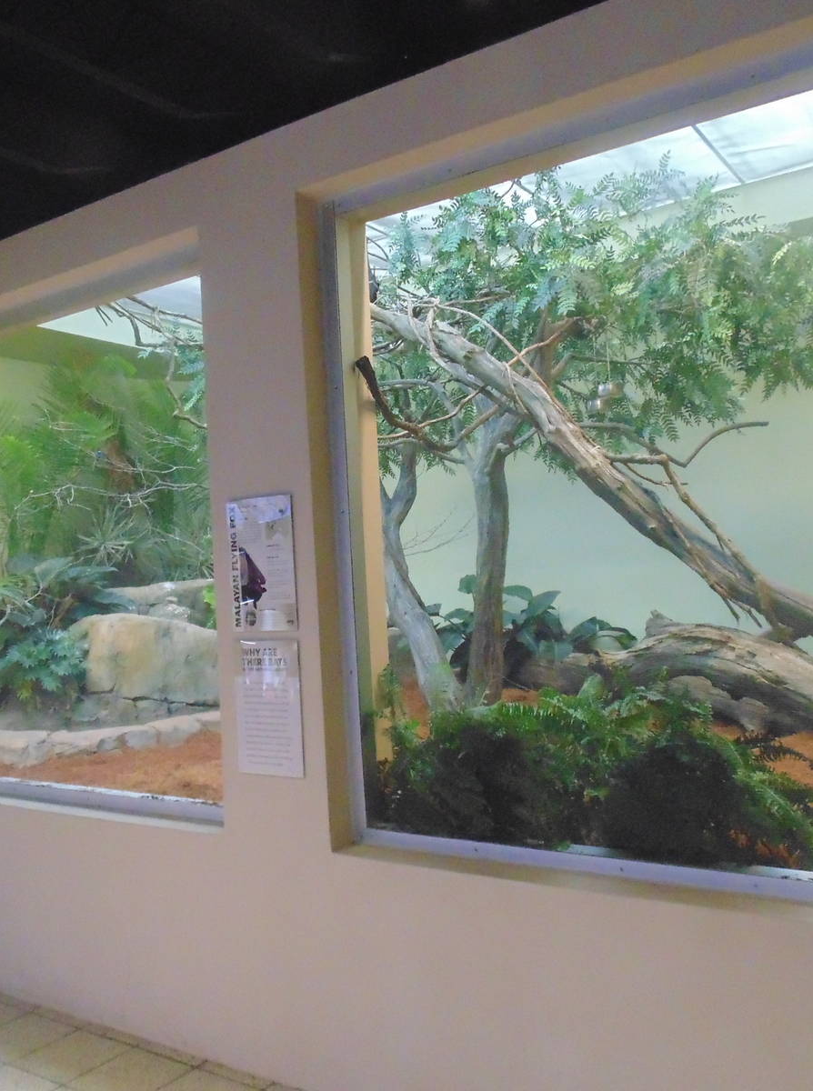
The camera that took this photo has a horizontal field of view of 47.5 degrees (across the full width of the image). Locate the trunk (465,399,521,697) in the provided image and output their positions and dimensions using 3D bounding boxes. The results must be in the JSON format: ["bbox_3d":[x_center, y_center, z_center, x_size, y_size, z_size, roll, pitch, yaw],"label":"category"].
[{"bbox_3d":[0.517,0.095,5.539,0.310,1.859,0.300,-3,-2,5],"label":"trunk"}]

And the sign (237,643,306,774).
[{"bbox_3d":[-0.463,0.537,3.069,0.285,0.446,0.016,-4,-3,33],"label":"sign"}]

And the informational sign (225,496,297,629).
[{"bbox_3d":[-0.491,0.068,3.090,0.290,0.443,0.016,-4,-3,33],"label":"informational sign"}]

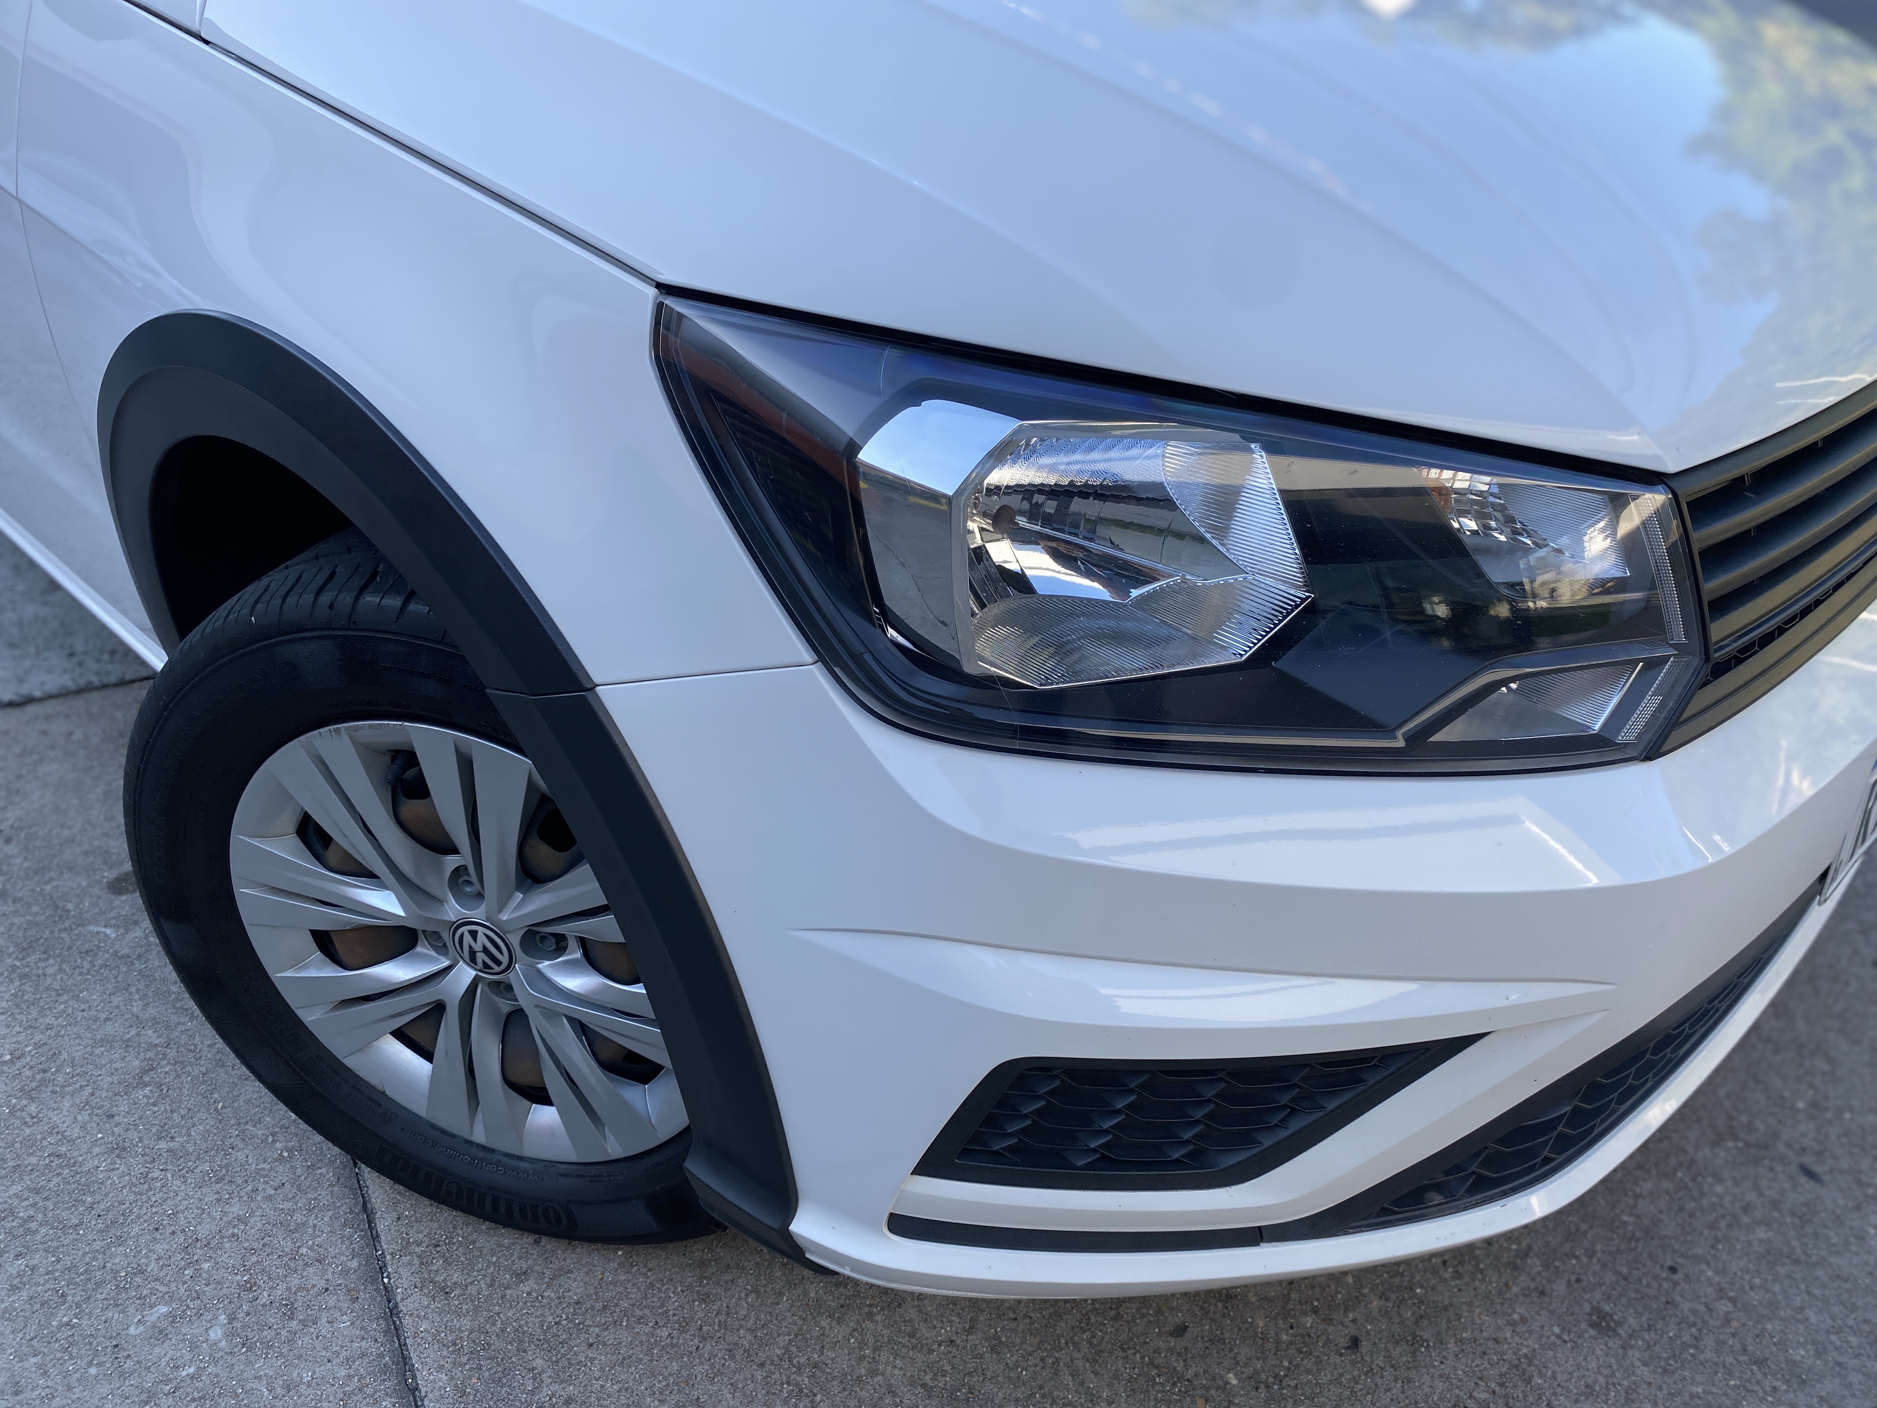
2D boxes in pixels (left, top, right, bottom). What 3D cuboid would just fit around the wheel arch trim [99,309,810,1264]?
[{"bbox_3d":[-0.351,0.009,0.937,0.790,0.500,0.115,27,40,34],"label":"wheel arch trim"}]

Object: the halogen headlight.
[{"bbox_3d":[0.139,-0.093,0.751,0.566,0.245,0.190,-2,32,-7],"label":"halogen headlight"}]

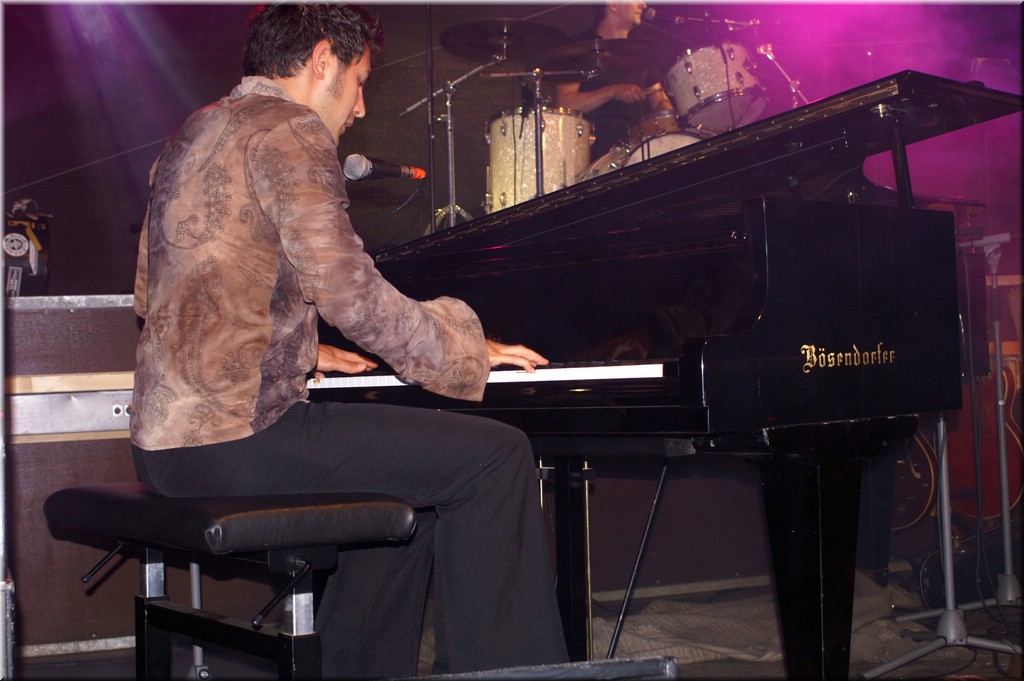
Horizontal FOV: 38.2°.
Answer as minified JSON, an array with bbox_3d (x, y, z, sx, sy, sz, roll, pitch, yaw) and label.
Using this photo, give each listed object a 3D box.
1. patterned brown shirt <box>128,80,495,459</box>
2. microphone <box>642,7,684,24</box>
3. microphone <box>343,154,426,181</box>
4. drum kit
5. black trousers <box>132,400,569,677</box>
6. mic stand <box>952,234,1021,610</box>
[{"bbox_3d":[-0.365,-0.130,2.473,0.530,0.610,0.500,-1,-1,-38],"label":"patterned brown shirt"},{"bbox_3d":[0.597,-1.277,5.812,0.183,0.050,0.050,-3,-1,36],"label":"microphone"},{"bbox_3d":[-0.234,-0.319,2.768,0.050,0.050,0.219,-3,-1,37],"label":"microphone"},{"bbox_3d":[0.314,-0.673,5.363,1.450,1.030,1.200,-2,-1,-33],"label":"drum kit"},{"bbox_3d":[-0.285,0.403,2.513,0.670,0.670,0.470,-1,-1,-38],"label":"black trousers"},{"bbox_3d":[1.240,0.239,3.825,0.650,1.070,0.570,-2,-1,6],"label":"mic stand"}]

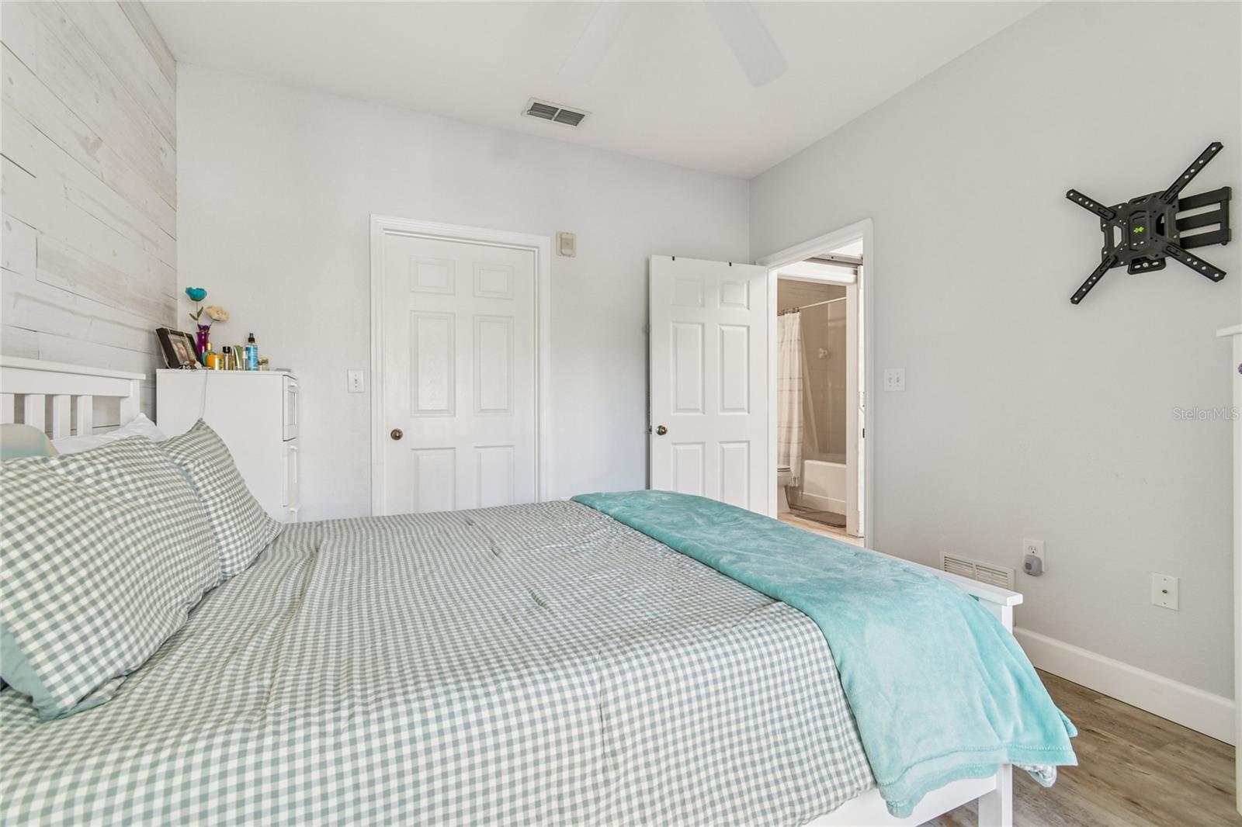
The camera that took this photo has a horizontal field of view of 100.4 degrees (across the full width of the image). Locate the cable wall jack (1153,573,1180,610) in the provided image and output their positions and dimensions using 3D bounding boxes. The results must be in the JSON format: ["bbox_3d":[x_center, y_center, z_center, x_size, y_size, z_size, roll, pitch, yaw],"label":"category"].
[{"bbox_3d":[1.895,0.620,1.799,0.013,0.114,0.071,0,1,-26],"label":"cable wall jack"}]

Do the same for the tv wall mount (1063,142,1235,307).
[{"bbox_3d":[1.837,-0.637,1.819,0.100,0.445,0.418,0,1,-26],"label":"tv wall mount"}]

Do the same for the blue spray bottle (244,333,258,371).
[{"bbox_3d":[-1.746,-0.281,2.449,0.055,0.185,0.057,1,1,42],"label":"blue spray bottle"}]

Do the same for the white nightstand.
[{"bbox_3d":[-1.808,0.433,2.448,0.485,1.243,0.380,0,1,-26],"label":"white nightstand"}]

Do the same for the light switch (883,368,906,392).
[{"bbox_3d":[1.444,-0.176,2.729,0.018,0.118,0.118,0,1,-26],"label":"light switch"}]

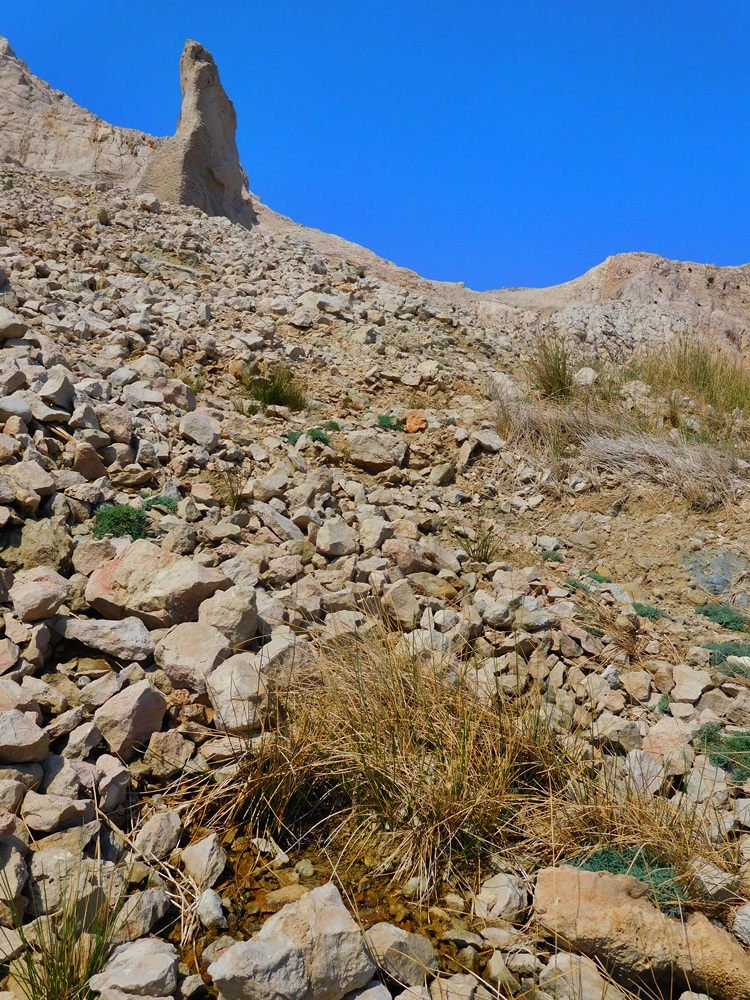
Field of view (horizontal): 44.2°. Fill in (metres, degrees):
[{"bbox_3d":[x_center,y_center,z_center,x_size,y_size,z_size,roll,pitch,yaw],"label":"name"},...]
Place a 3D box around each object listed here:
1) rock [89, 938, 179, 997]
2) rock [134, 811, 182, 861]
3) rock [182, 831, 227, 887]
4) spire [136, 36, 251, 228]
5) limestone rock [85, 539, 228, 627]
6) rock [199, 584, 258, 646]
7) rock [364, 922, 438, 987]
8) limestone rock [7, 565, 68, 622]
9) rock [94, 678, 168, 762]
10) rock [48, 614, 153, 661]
[{"bbox_3d":[-0.522,1.012,2.000,0.190,0.105,0.140,0,-5,0],"label":"rock"},{"bbox_3d":[-0.543,0.842,2.320,0.115,0.115,0.100,0,-5,0],"label":"rock"},{"bbox_3d":[-0.417,0.877,2.250,0.110,0.125,0.100,0,-5,0],"label":"rock"},{"bbox_3d":[-3.204,-6.560,16.500,2.000,3.250,1.700,0,-5,0],"label":"spire"},{"bbox_3d":[-0.827,0.312,3.500,0.520,0.270,0.370,0,-5,0],"label":"limestone rock"},{"bbox_3d":[-0.523,0.412,3.300,0.200,0.200,0.180,0,-5,0],"label":"rock"},{"bbox_3d":[0.059,1.008,2.050,0.165,0.125,0.130,0,-5,0],"label":"rock"},{"bbox_3d":[-1.220,0.343,3.350,0.210,0.175,0.180,0,-5,0],"label":"limestone rock"},{"bbox_3d":[-0.730,0.656,2.750,0.200,0.210,0.180,0,-5,0],"label":"rock"},{"bbox_3d":[-0.943,0.479,3.200,0.350,0.140,0.200,0,-5,0],"label":"rock"}]

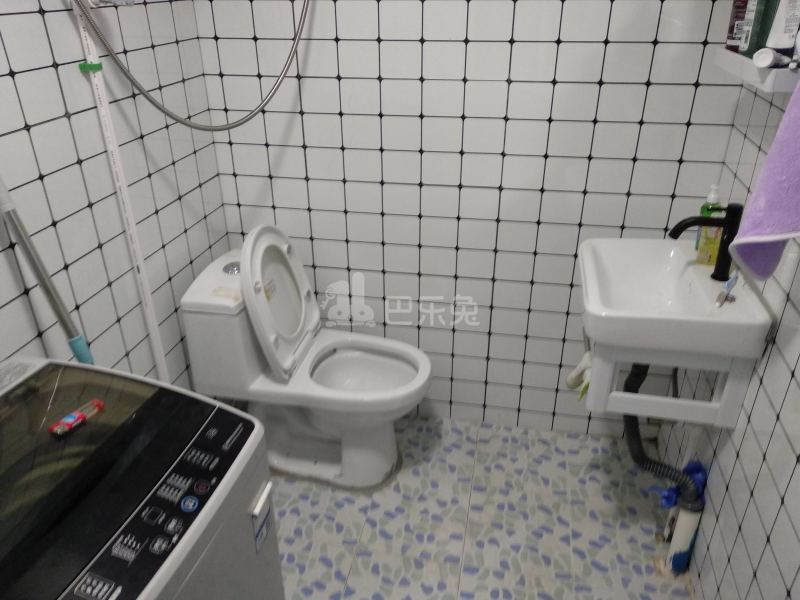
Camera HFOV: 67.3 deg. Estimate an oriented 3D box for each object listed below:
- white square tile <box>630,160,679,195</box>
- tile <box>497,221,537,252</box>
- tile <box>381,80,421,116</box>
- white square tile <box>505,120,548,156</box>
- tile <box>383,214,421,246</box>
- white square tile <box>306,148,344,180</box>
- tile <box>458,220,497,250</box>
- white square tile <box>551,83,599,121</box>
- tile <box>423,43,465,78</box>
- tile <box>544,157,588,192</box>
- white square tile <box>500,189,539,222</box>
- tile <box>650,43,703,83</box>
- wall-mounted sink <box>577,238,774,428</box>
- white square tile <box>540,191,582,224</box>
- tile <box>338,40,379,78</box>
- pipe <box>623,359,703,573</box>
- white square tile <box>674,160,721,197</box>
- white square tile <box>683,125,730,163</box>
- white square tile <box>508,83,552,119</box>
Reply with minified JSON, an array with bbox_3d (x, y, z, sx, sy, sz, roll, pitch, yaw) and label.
[{"bbox_3d":[0.713,-0.341,1.688,0.118,0.098,0.010,5,28,10],"label":"white square tile"},{"bbox_3d":[0.361,-0.194,1.848,0.119,0.099,0.010,5,28,10],"label":"tile"},{"bbox_3d":[0.005,-0.577,1.715,0.118,0.098,0.010,5,28,10],"label":"tile"},{"bbox_3d":[0.360,-0.461,1.709,0.118,0.099,0.010,5,28,10],"label":"white square tile"},{"bbox_3d":[0.007,-0.222,1.900,0.118,0.098,0.010,5,28,10],"label":"tile"},{"bbox_3d":[-0.230,-0.419,1.847,0.118,0.098,0.010,5,28,10],"label":"white square tile"},{"bbox_3d":[0.242,-0.203,1.855,0.117,0.098,0.010,5,28,10],"label":"tile"},{"bbox_3d":[0.478,-0.540,1.641,0.119,0.100,0.010,5,28,10],"label":"white square tile"},{"bbox_3d":[0.122,-0.656,1.648,0.118,0.098,0.010,5,28,10],"label":"tile"},{"bbox_3d":[0.476,-0.360,1.723,0.117,0.098,0.010,5,28,10],"label":"tile"},{"bbox_3d":[0.360,-0.282,1.794,0.118,0.098,0.010,5,28,10],"label":"white square tile"},{"bbox_3d":[0.710,-0.606,1.545,0.117,0.098,0.010,5,28,10],"label":"tile"},{"bbox_3d":[0.622,0.068,1.500,0.370,0.300,0.460,6,28,11],"label":"wall-mounted sink"},{"bbox_3d":[0.479,-0.273,1.780,0.119,0.099,0.010,5,28,10],"label":"white square tile"},{"bbox_3d":[-0.115,-0.678,1.696,0.118,0.099,0.010,5,28,10],"label":"tile"},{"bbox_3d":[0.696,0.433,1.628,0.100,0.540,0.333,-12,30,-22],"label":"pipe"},{"bbox_3d":[0.830,-0.334,1.676,0.110,0.099,0.010,5,28,10],"label":"white square tile"},{"bbox_3d":[0.830,-0.421,1.626,0.113,0.099,0.010,5,28,10],"label":"white square tile"},{"bbox_3d":[0.357,-0.547,1.651,0.117,0.098,0.010,5,28,10],"label":"white square tile"}]

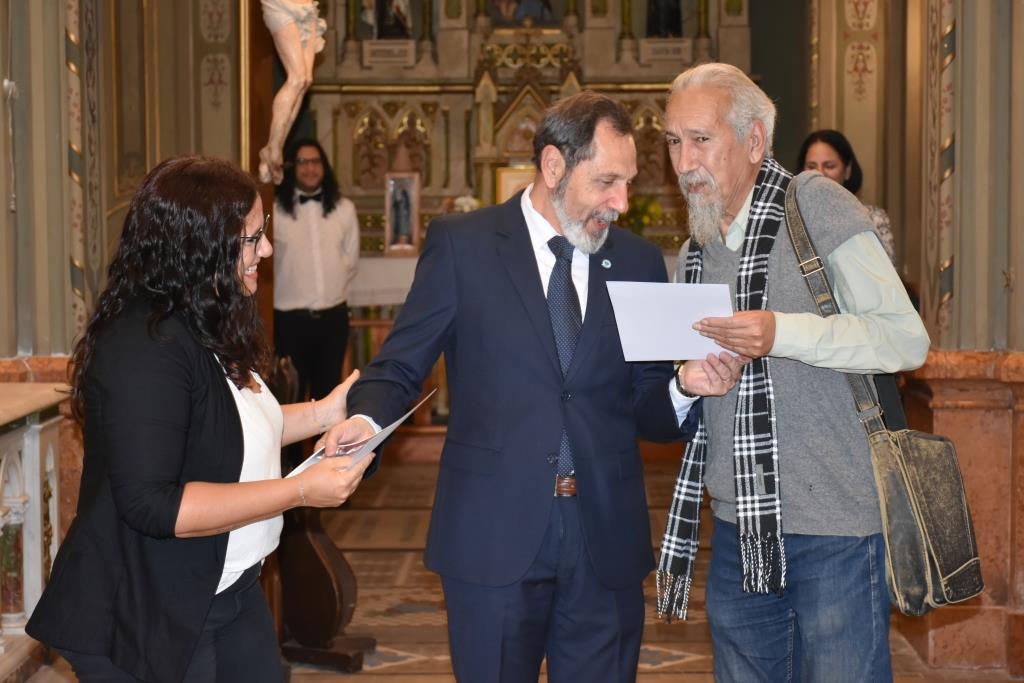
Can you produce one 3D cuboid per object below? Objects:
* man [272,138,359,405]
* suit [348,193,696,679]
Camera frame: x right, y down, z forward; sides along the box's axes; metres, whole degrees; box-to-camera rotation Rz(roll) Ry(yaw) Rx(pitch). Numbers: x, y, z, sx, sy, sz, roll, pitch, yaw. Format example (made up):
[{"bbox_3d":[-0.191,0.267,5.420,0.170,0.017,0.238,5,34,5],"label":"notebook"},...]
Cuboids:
[{"bbox_3d":[-0.870,-0.011,9.373,0.480,1.740,0.320,-1,4,-5],"label":"man"},{"bbox_3d":[0.021,0.472,3.874,0.600,1.480,0.440,-1,4,-12],"label":"suit"}]

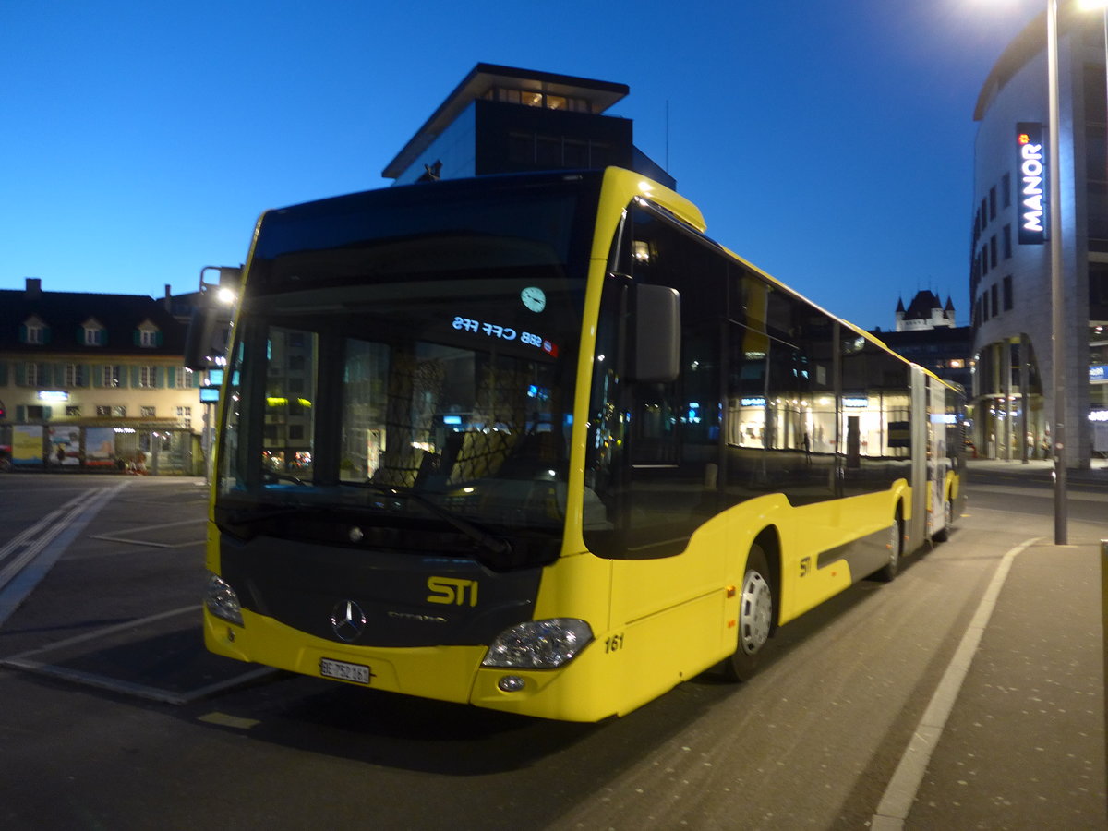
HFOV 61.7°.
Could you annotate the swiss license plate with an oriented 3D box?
[{"bbox_3d":[-1.037,1.272,4.621,0.310,0.087,0.015,0,-2,29],"label":"swiss license plate"}]

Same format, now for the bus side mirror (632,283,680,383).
[{"bbox_3d":[0.468,-0.366,4.225,0.240,0.450,0.130,1,-2,21],"label":"bus side mirror"}]

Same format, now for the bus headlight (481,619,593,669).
[{"bbox_3d":[-0.079,1.043,4.265,0.490,0.250,0.210,1,-2,21],"label":"bus headlight"}]

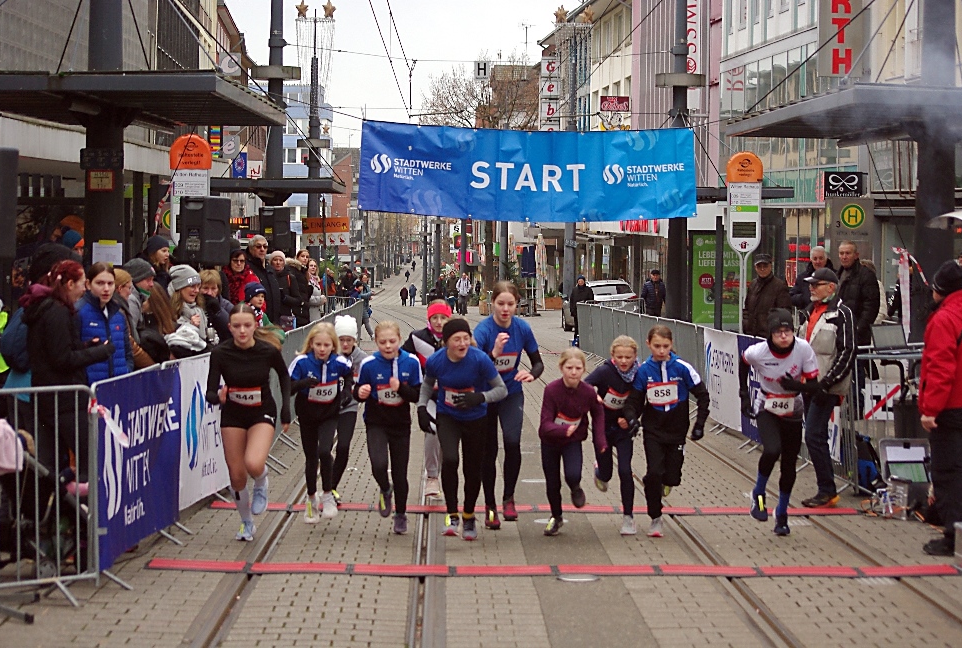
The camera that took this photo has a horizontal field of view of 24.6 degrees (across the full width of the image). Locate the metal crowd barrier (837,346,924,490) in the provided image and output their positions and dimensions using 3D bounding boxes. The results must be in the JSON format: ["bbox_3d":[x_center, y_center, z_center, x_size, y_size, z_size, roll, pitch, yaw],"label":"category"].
[{"bbox_3d":[3.850,0.763,17.100,2.000,1.100,0.450,0,1,0],"label":"metal crowd barrier"}]

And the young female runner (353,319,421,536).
[{"bbox_3d":[-0.618,0.684,14.600,0.450,1.400,0.580,1,2,-2],"label":"young female runner"}]

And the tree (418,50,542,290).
[{"bbox_3d":[0.020,-5.769,90.000,5.000,10.500,5.000,1,2,0],"label":"tree"}]

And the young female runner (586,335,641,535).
[{"bbox_3d":[0.893,0.715,14.650,0.420,1.310,0.600,1,1,0],"label":"young female runner"}]

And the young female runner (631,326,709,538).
[{"bbox_3d":[1.253,0.718,14.600,0.520,1.390,0.650,0,1,5],"label":"young female runner"}]

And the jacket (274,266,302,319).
[{"bbox_3d":[-2.305,-0.292,26.300,0.480,0.740,0.330,-1,2,-30],"label":"jacket"}]

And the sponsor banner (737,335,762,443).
[{"bbox_3d":[2.605,0.645,20.600,0.040,0.980,3.000,1,1,-1],"label":"sponsor banner"}]

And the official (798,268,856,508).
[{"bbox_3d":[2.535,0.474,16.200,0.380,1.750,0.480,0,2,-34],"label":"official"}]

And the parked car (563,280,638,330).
[{"bbox_3d":[3.425,-0.553,63.000,1.800,1.500,4.300,1,1,-4],"label":"parked car"}]

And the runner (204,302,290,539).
[{"bbox_3d":[-1.491,0.623,14.100,0.530,1.510,0.680,1,2,-3],"label":"runner"}]

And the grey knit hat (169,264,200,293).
[{"bbox_3d":[-2.230,-0.342,16.600,0.215,0.210,0.245,-4,-2,-40],"label":"grey knit hat"}]

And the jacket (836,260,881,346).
[{"bbox_3d":[3.633,-0.198,21.300,0.520,0.820,0.360,1,2,37],"label":"jacket"}]

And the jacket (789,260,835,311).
[{"bbox_3d":[3.273,-0.269,21.600,0.560,0.780,0.340,1,1,12],"label":"jacket"}]

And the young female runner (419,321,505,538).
[{"bbox_3d":[-0.119,0.660,14.200,0.580,1.430,0.520,1,1,-3],"label":"young female runner"}]

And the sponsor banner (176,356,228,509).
[{"bbox_3d":[-1.965,0.707,16.100,0.040,0.980,3.000,1,1,1],"label":"sponsor banner"}]

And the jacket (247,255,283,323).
[{"bbox_3d":[-2.227,-0.301,22.500,0.520,0.820,0.340,0,2,-34],"label":"jacket"}]

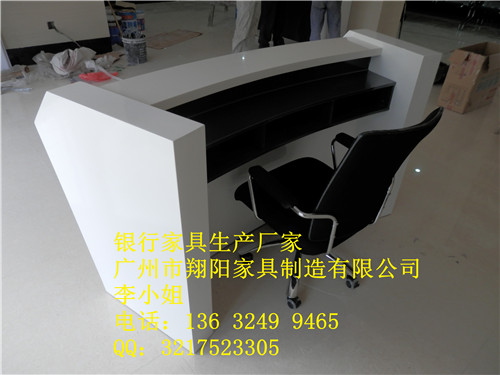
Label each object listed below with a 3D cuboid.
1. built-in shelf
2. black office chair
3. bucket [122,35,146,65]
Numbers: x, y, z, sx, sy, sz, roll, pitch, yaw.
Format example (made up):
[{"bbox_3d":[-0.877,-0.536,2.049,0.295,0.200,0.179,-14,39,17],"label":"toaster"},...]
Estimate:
[{"bbox_3d":[0.178,-0.360,1.621,1.390,0.245,0.308,-25,43,-33],"label":"built-in shelf"},{"bbox_3d":[0.322,0.044,1.645,0.610,0.965,0.637,-22,42,-31],"label":"black office chair"},{"bbox_3d":[-1.461,-1.760,4.634,0.285,0.324,0.285,2,35,-1],"label":"bucket"}]

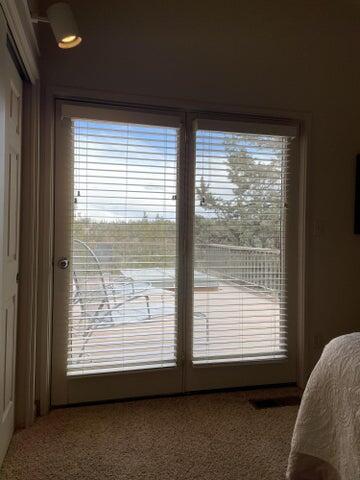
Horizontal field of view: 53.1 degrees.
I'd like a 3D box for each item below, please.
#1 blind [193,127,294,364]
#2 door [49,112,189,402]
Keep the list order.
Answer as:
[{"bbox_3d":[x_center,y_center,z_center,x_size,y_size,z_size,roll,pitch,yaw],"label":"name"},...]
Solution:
[{"bbox_3d":[0.466,0.039,2.662,0.757,1.695,0.070,1,0,-13],"label":"blind"},{"bbox_3d":[-0.412,0.092,2.521,0.890,2.023,0.060,1,0,-13],"label":"door"}]

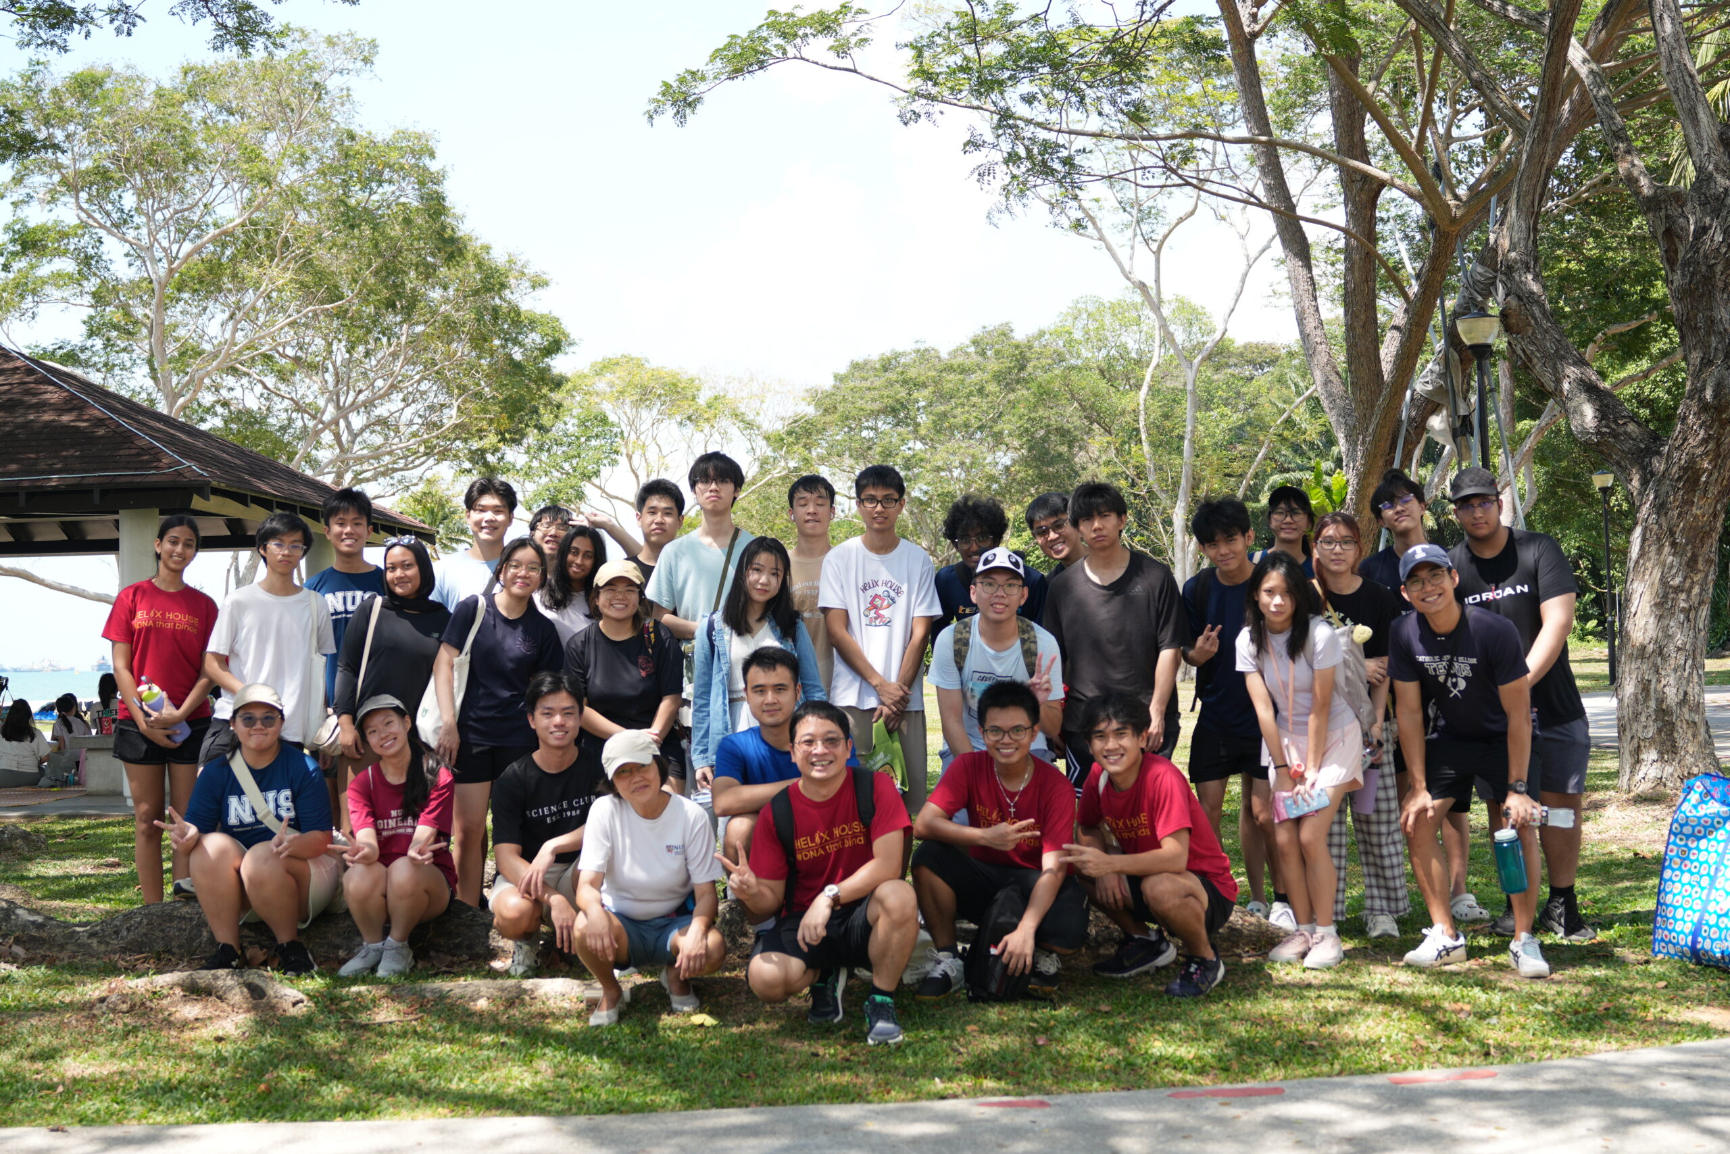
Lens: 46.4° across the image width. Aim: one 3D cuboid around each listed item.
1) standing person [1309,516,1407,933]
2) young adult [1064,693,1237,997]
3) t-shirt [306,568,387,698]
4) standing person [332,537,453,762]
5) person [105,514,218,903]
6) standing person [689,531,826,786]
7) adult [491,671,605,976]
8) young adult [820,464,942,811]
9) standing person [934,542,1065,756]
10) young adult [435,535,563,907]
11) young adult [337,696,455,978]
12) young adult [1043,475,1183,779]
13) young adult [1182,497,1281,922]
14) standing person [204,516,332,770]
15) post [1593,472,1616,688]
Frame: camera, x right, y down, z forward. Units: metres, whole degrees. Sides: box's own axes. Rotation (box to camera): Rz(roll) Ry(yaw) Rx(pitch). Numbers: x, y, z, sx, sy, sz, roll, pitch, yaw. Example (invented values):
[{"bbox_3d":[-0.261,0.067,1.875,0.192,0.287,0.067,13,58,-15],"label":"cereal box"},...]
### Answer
[{"bbox_3d":[1.829,0.556,7.471,0.410,1.600,0.320,-2,-2,19],"label":"standing person"},{"bbox_3d":[0.956,0.867,6.750,0.520,0.960,0.680,-3,-2,31],"label":"young adult"},{"bbox_3d":[-2.088,0.303,8.237,0.500,0.700,0.270,-1,-2,-14],"label":"t-shirt"},{"bbox_3d":[-1.856,0.605,8.000,0.480,1.515,0.380,-1,-2,-14],"label":"standing person"},{"bbox_3d":[-2.916,0.554,8.350,0.460,1.615,0.380,-1,-2,-9],"label":"person"},{"bbox_3d":[-0.382,0.637,7.172,0.470,1.560,0.330,-2,-2,2],"label":"standing person"},{"bbox_3d":[-1.085,0.820,6.882,0.460,1.000,0.680,-1,-2,-14],"label":"adult"},{"bbox_3d":[0.058,0.470,7.468,0.470,1.780,0.320,-2,-2,0],"label":"young adult"},{"bbox_3d":[0.457,0.625,6.923,0.500,1.460,0.520,-2,-2,9],"label":"standing person"},{"bbox_3d":[-1.460,0.583,8.000,0.480,1.480,0.420,-1,-2,-12],"label":"young adult"},{"bbox_3d":[-1.718,0.924,7.380,0.450,0.985,0.680,-1,-2,2],"label":"young adult"},{"bbox_3d":[0.936,0.513,7.418,0.530,1.730,0.320,-2,-2,15],"label":"young adult"},{"bbox_3d":[1.462,0.530,7.869,0.470,1.690,0.360,-2,-2,5],"label":"young adult"},{"bbox_3d":[-2.419,0.549,8.200,0.500,1.630,0.360,-1,-2,-9],"label":"standing person"},{"bbox_3d":[15.555,0.018,42.500,0.460,4.530,0.460,-1,-2,0],"label":"post"}]

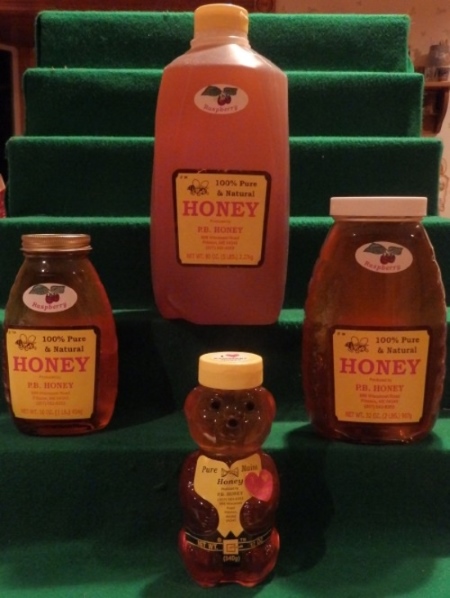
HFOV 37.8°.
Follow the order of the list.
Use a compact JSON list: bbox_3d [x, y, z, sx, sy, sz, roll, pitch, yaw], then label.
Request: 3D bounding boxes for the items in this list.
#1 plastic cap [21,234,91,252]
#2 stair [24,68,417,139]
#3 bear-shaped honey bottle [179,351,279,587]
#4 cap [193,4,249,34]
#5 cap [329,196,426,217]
[{"bbox_3d":[-0.120,-0.040,0.467,0.051,0.010,0.051,0,8,0],"label":"plastic cap"},{"bbox_3d":[-0.002,-0.192,0.681,0.396,0.073,0.063,0,8,0],"label":"stair"},{"bbox_3d":[0.003,0.105,0.416,0.064,0.140,0.052,0,8,-3],"label":"bear-shaped honey bottle"},{"bbox_3d":[-0.003,-0.208,0.494,0.040,0.018,0.040,0,8,0],"label":"cap"},{"bbox_3d":[0.105,-0.063,0.451,0.067,0.013,0.067,0,8,0],"label":"cap"}]

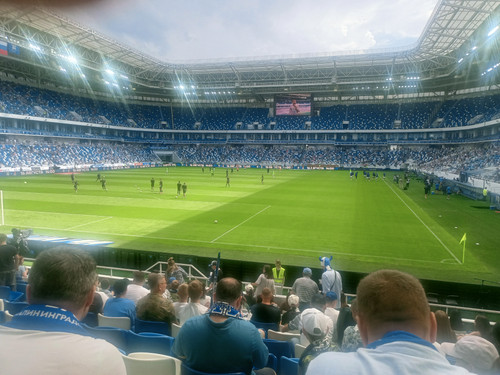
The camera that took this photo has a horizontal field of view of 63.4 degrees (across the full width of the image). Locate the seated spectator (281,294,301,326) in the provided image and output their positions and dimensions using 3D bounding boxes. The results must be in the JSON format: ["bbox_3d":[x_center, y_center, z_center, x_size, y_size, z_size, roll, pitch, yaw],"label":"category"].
[{"bbox_3d":[0.664,2.146,6.183,0.500,1.220,0.750,3,6,15],"label":"seated spectator"}]

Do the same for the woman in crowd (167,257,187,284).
[{"bbox_3d":[-1.557,2.244,8.453,0.500,1.540,0.450,1,5,-1],"label":"woman in crowd"}]

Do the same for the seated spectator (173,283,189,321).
[{"bbox_3d":[-0.923,1.958,5.996,0.420,1.210,0.680,3,5,15],"label":"seated spectator"}]

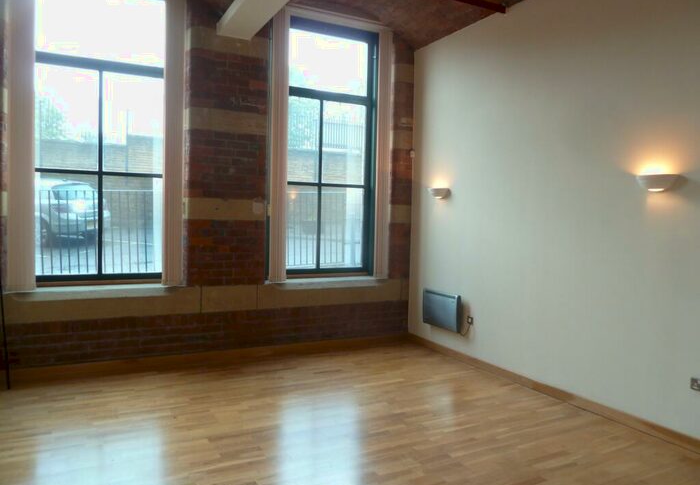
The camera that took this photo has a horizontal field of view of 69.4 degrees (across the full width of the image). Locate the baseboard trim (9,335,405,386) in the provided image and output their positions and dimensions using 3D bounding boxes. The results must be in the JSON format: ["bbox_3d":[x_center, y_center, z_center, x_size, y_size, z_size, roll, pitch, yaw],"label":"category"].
[{"bbox_3d":[-1.190,1.245,5.576,4.323,0.135,0.030,0,2,-26],"label":"baseboard trim"}]

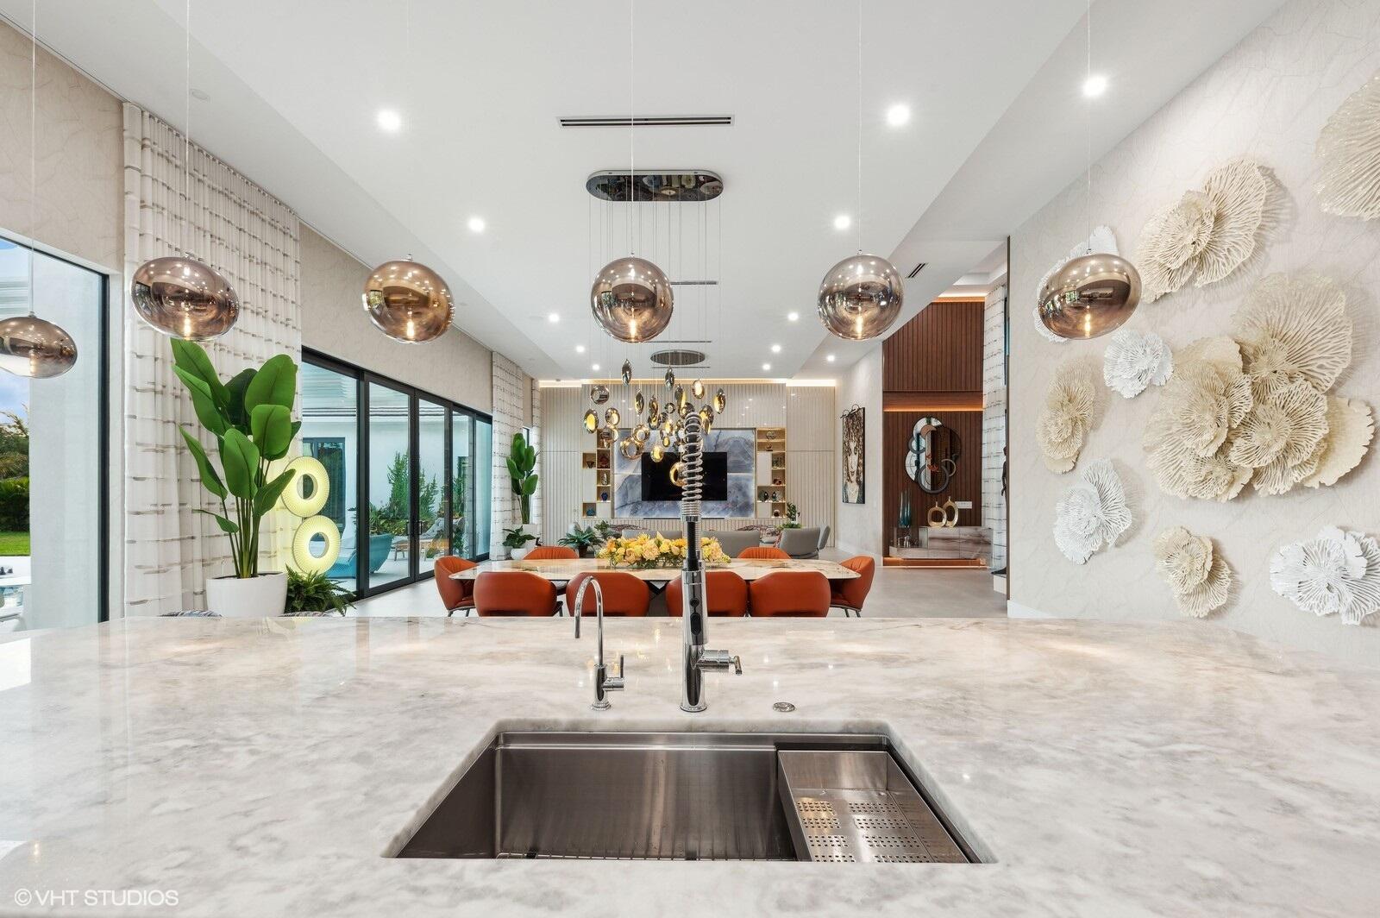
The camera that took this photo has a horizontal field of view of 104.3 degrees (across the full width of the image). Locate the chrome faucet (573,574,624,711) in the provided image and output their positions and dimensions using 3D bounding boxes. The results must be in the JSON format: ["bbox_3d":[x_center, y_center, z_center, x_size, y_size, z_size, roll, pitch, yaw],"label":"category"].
[{"bbox_3d":[-0.191,0.392,1.116,0.075,0.296,0.155,0,-2,10],"label":"chrome faucet"}]

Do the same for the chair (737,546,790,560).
[{"bbox_3d":[0.740,1.278,5.090,0.580,0.840,0.580,0,-2,1],"label":"chair"}]

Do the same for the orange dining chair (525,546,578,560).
[{"bbox_3d":[-1.375,1.278,5.090,0.580,0.840,0.580,0,-2,1],"label":"orange dining chair"}]

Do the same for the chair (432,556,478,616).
[{"bbox_3d":[-1.850,1.238,4.460,0.580,0.840,0.580,0,-2,1],"label":"chair"}]

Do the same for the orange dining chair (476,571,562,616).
[{"bbox_3d":[-1.180,1.202,3.870,0.580,0.840,0.580,0,-2,1],"label":"orange dining chair"}]

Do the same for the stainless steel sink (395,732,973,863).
[{"bbox_3d":[0.002,0.686,0.895,0.800,0.260,0.440,0,-2,1],"label":"stainless steel sink"}]

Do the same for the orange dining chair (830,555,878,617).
[{"bbox_3d":[1.275,1.243,4.530,0.580,0.840,0.580,0,-2,1],"label":"orange dining chair"}]

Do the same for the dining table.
[{"bbox_3d":[-0.285,1.285,4.480,3.080,0.750,1.150,0,-2,1],"label":"dining table"}]

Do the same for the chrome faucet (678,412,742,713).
[{"bbox_3d":[0.046,0.222,1.080,0.135,0.630,0.250,0,-2,1],"label":"chrome faucet"}]

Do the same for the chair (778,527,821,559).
[{"bbox_3d":[1.810,1.535,8.900,0.660,0.800,0.680,0,-2,1],"label":"chair"}]

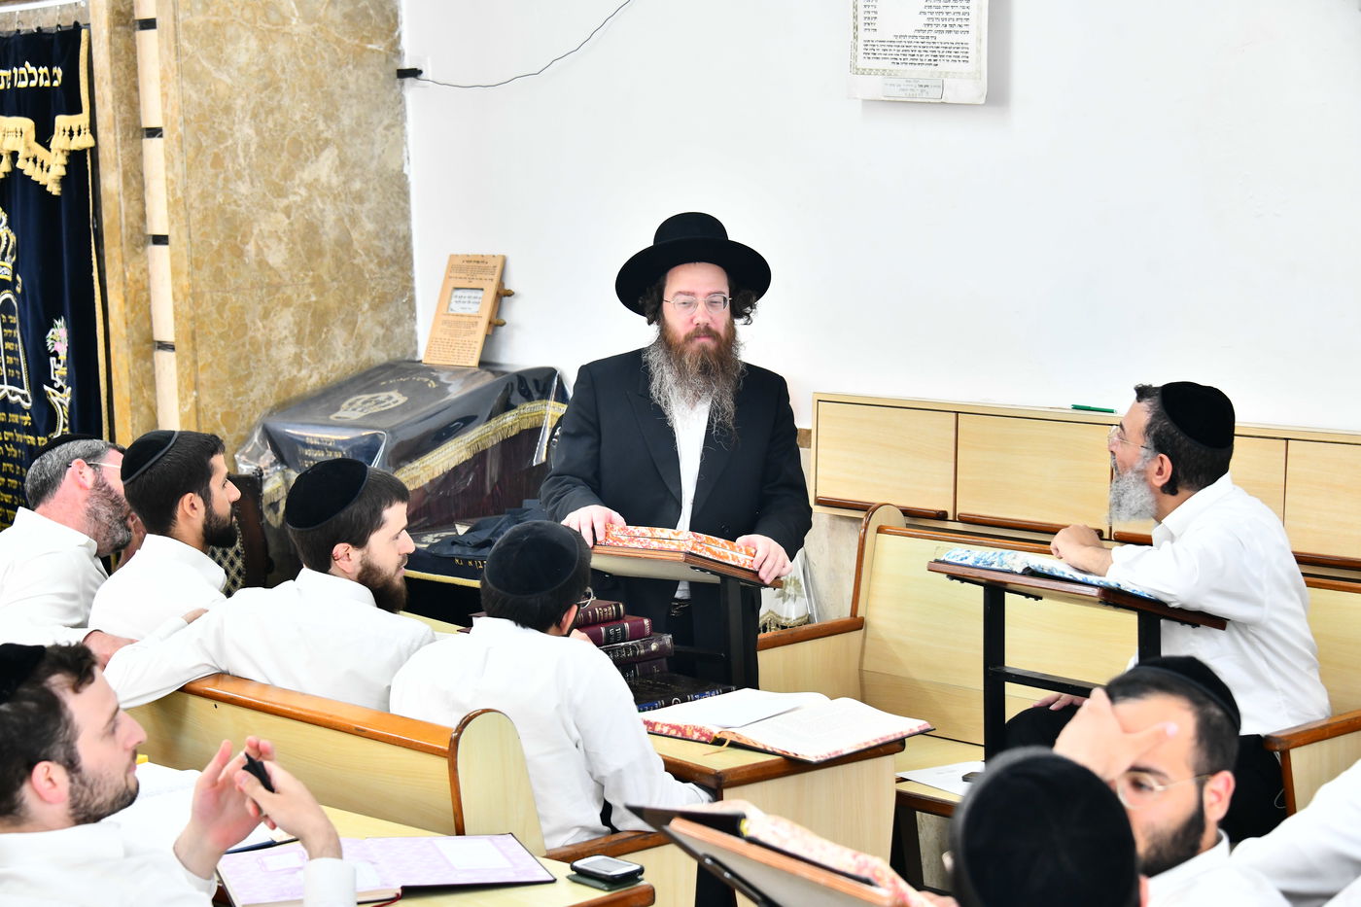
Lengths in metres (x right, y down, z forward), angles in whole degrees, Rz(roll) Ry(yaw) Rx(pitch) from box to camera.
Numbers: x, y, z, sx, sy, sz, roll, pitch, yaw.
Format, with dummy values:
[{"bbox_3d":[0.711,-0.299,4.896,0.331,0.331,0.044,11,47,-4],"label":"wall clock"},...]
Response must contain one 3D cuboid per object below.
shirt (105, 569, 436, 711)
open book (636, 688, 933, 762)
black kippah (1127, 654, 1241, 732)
[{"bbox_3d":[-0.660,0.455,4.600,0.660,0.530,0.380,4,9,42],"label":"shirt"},{"bbox_3d":[0.188,0.480,5.010,0.470,0.050,0.370,5,8,38],"label":"open book"},{"bbox_3d":[0.679,0.306,3.580,0.165,0.065,0.165,44,-20,-31],"label":"black kippah"}]

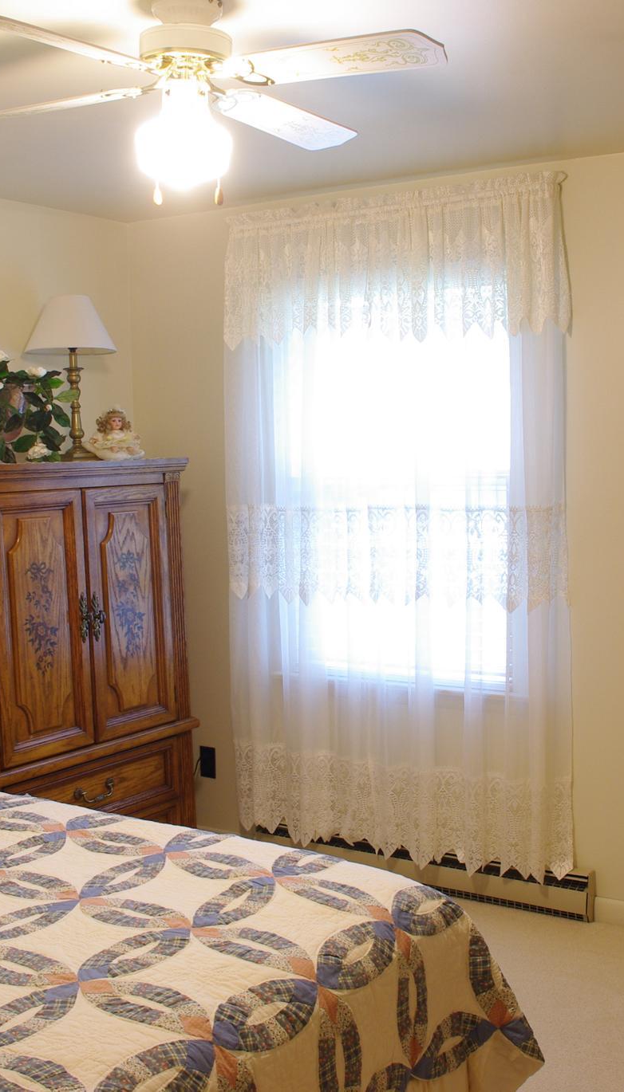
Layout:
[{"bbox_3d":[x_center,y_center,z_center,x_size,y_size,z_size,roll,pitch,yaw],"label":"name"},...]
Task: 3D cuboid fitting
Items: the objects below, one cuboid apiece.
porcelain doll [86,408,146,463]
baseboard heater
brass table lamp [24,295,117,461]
[{"bbox_3d":[-0.614,-0.350,3.819,0.184,0.171,0.139,-5,6,-27],"label":"porcelain doll"},{"bbox_3d":[0.334,1.099,4.185,1.273,0.169,0.068,1,7,30],"label":"baseboard heater"},{"bbox_3d":[-0.741,-0.520,3.799,0.288,0.522,0.288,-2,6,0],"label":"brass table lamp"}]

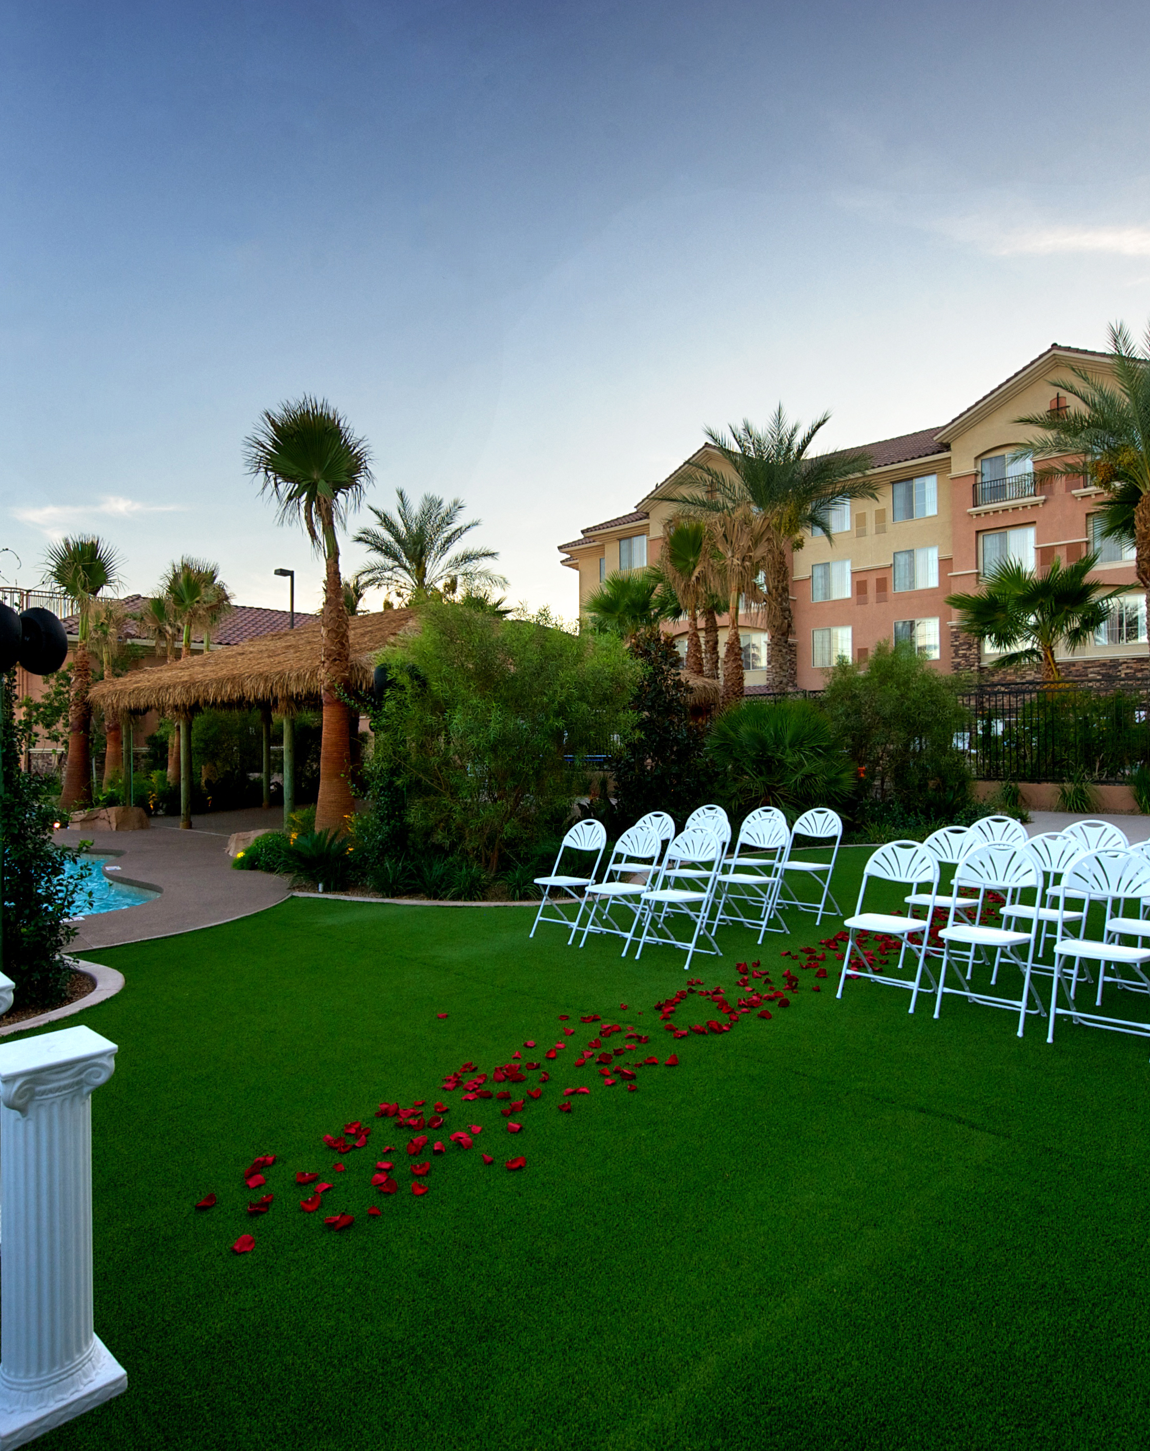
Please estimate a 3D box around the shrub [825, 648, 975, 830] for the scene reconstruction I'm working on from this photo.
[{"bbox_3d":[4.737,0.188,12.500,2.100,2.750,1.900,-1,-1,0],"label":"shrub"}]

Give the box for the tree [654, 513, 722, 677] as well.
[{"bbox_3d":[2.826,-1.772,21.010,1.800,6.780,1.800,-1,0,8],"label":"tree"}]

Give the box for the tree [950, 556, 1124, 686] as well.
[{"bbox_3d":[9.626,-1.000,17.550,3.250,5.039,3.250,0,-1,0],"label":"tree"}]

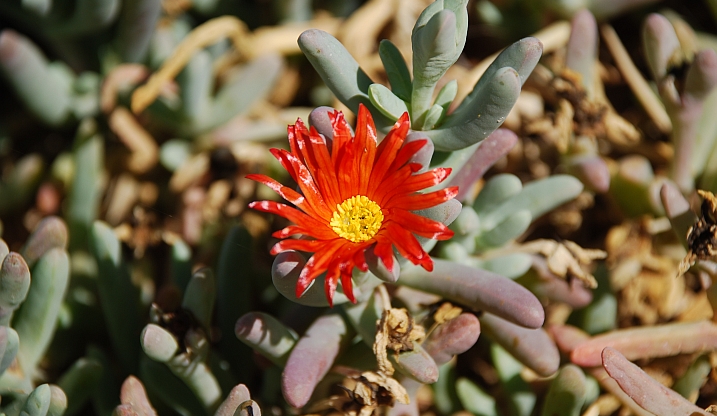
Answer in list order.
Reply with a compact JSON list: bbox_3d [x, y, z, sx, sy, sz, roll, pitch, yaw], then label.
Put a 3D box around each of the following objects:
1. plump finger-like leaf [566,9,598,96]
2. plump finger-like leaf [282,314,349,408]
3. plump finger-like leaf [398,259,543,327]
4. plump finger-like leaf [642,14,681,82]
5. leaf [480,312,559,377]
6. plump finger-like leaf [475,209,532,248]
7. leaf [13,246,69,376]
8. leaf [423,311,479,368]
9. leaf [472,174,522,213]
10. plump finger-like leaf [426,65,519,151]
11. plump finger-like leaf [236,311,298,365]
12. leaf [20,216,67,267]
[{"bbox_3d":[0.046,-0.030,0.816,0.006,0.023,0.005,-2,35,3],"label":"plump finger-like leaf"},{"bbox_3d":[-0.007,0.028,0.765,0.008,0.007,0.023,25,58,0],"label":"plump finger-like leaf"},{"bbox_3d":[0.020,0.016,0.768,0.033,0.007,0.008,19,89,11],"label":"plump finger-like leaf"},{"bbox_3d":[0.061,-0.032,0.813,0.007,0.017,0.006,-7,36,5],"label":"plump finger-like leaf"},{"bbox_3d":[0.031,0.026,0.811,0.020,0.008,0.008,37,90,17],"label":"leaf"},{"bbox_3d":[0.029,0.004,0.825,0.006,0.014,0.006,59,35,1],"label":"plump finger-like leaf"},{"bbox_3d":[-0.064,0.021,0.816,0.008,0.027,0.008,13,19,-4],"label":"leaf"},{"bbox_3d":[0.017,0.026,0.772,0.006,0.020,0.006,55,42,2],"label":"leaf"},{"bbox_3d":[0.028,-0.002,0.824,0.007,0.016,0.007,41,49,1],"label":"leaf"},{"bbox_3d":[0.023,-0.020,0.802,0.009,0.021,0.008,53,28,0],"label":"plump finger-like leaf"},{"bbox_3d":[-0.017,0.026,0.768,0.006,0.019,0.006,22,87,44],"label":"plump finger-like leaf"},{"bbox_3d":[-0.062,0.011,0.796,0.006,0.022,0.005,13,27,-4],"label":"leaf"}]

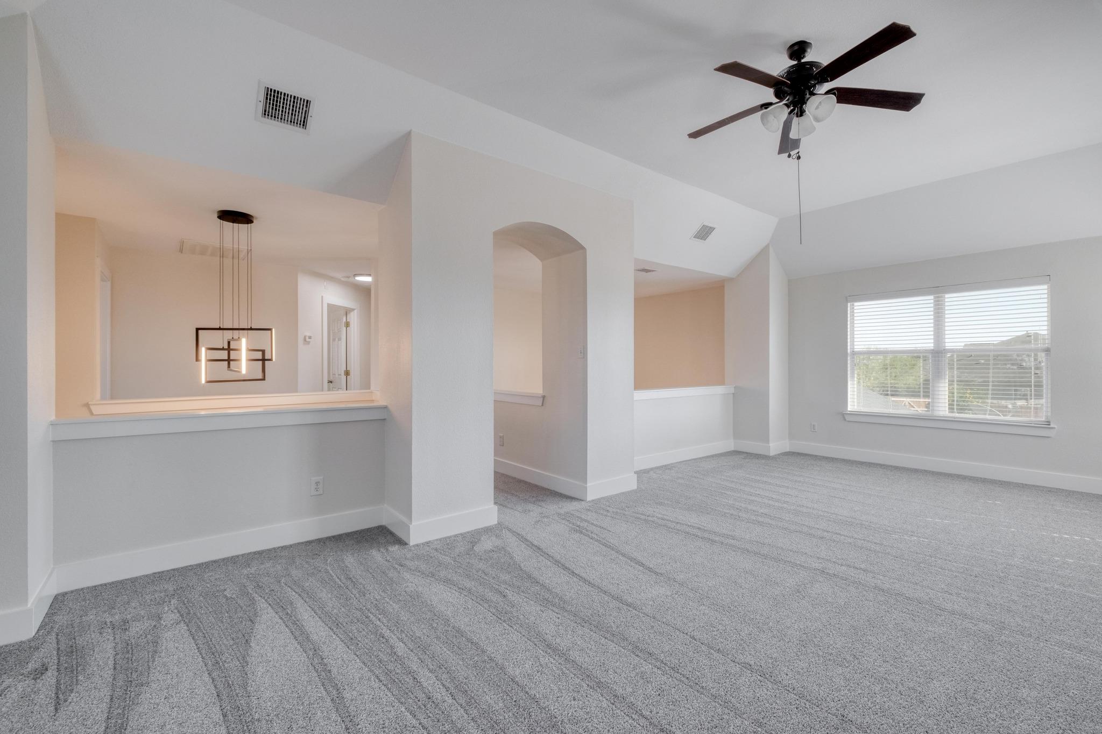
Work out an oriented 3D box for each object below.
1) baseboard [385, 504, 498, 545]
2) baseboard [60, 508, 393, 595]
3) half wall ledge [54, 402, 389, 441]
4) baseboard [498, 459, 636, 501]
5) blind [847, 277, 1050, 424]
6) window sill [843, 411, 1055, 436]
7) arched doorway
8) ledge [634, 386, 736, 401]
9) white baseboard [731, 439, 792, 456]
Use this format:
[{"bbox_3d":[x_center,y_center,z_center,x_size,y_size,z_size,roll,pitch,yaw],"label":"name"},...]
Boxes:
[{"bbox_3d":[-0.871,1.164,3.610,0.713,0.148,0.566,0,0,-38],"label":"baseboard"},{"bbox_3d":[-2.005,1.167,3.056,1.784,0.148,0.025,0,0,-38],"label":"baseboard"},{"bbox_3d":[-1.985,0.342,3.014,1.755,0.110,0.182,0,0,-38],"label":"half wall ledge"},{"bbox_3d":[0.082,1.162,5.086,0.695,0.148,1.704,0,0,-38],"label":"baseboard"},{"bbox_3d":[4.496,-0.177,5.365,0.068,1.509,1.830,0,0,-38],"label":"blind"},{"bbox_3d":[4.487,0.657,5.354,0.111,0.106,1.904,0,0,-38],"label":"window sill"},{"bbox_3d":[-0.271,0.015,4.166,0.994,2.442,0.664,0,0,-38],"label":"arched doorway"},{"bbox_3d":[1.585,0.342,5.930,2.743,0.111,0.228,0,0,-38],"label":"ledge"},{"bbox_3d":[3.086,1.153,6.692,0.560,0.148,0.541,0,0,-38],"label":"white baseboard"}]

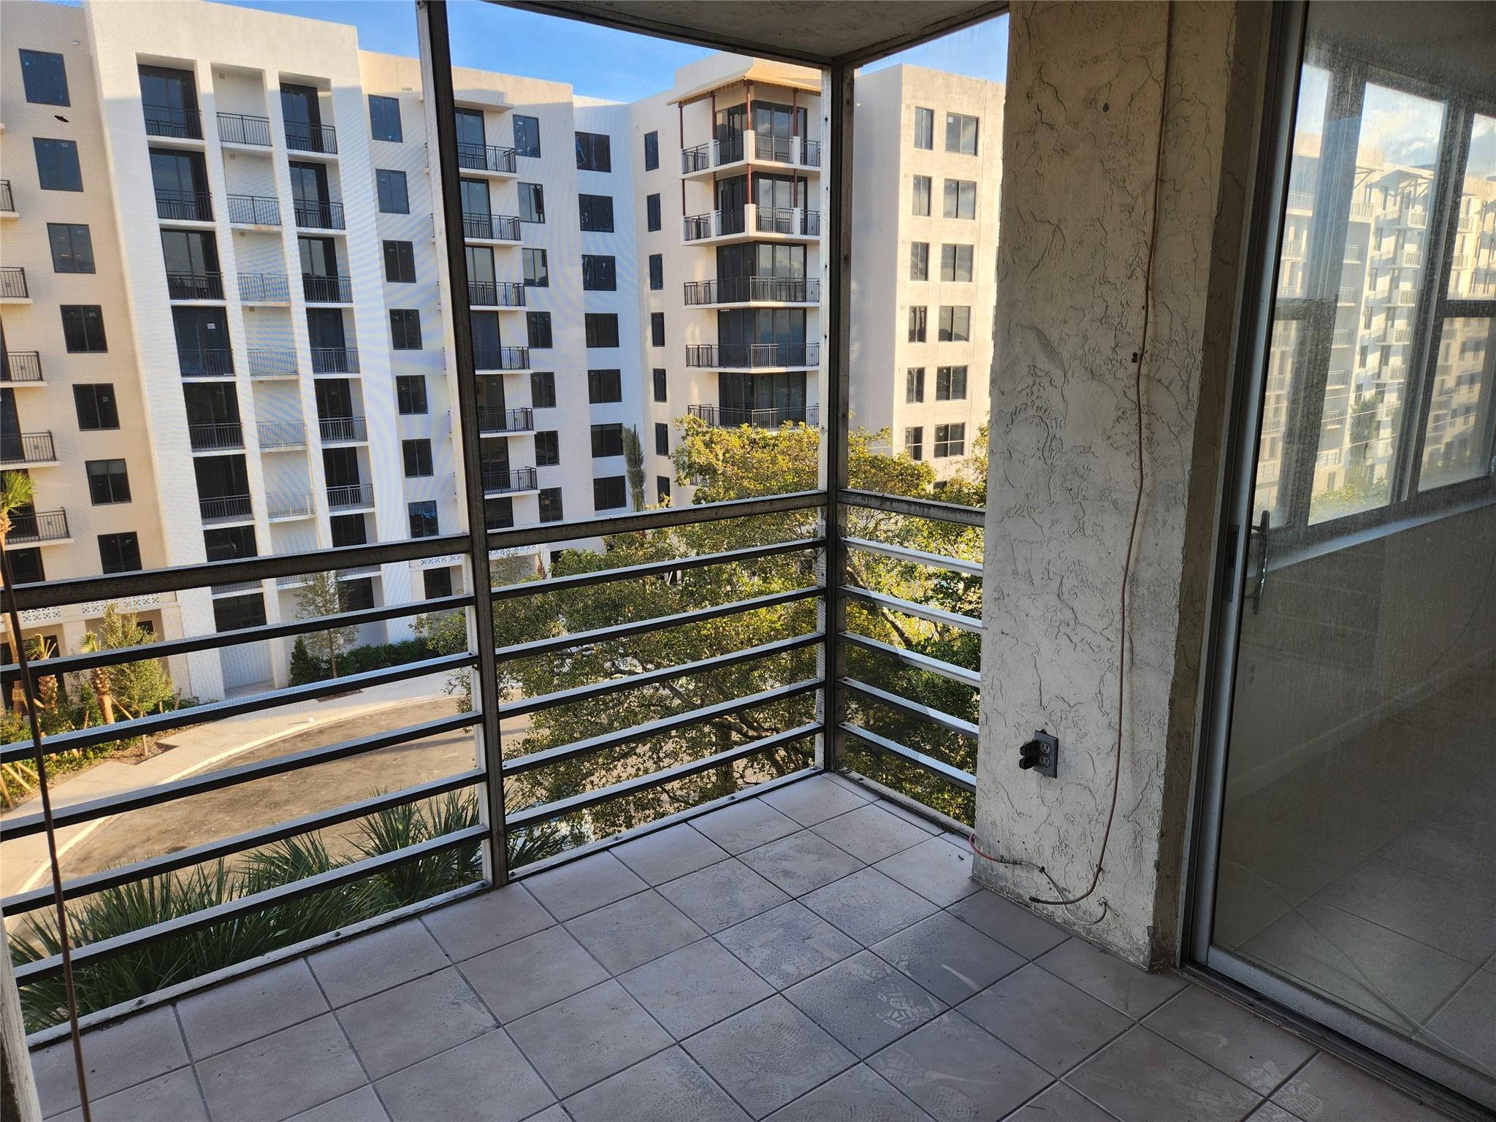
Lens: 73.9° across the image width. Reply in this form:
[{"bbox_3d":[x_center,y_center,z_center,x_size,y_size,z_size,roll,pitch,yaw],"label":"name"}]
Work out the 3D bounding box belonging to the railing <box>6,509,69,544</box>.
[{"bbox_3d":[-28.212,-1.164,37.662,4.173,1.200,1.290,-10,16,-36],"label":"railing"}]

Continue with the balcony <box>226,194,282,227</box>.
[{"bbox_3d":[-20.078,-14.046,40.241,1.861,1.190,1.300,-10,16,-36],"label":"balcony"}]

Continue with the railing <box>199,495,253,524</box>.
[{"bbox_3d":[-21.953,-2.160,41.934,1.980,1.080,0.060,-11,15,-38],"label":"railing"}]

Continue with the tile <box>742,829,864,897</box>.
[{"bbox_3d":[0.170,0.955,3.140,0.303,0.012,0.303,-9,16,-36],"label":"tile"}]

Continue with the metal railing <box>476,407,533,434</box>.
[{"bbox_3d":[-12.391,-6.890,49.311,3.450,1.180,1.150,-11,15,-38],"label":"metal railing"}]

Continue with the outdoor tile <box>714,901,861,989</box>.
[{"bbox_3d":[0.111,1.056,2.744,0.302,0.010,0.302,-10,16,-36],"label":"outdoor tile"}]

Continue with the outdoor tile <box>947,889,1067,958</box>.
[{"bbox_3d":[0.739,1.026,2.811,0.187,0.011,0.297,-10,15,-36],"label":"outdoor tile"}]

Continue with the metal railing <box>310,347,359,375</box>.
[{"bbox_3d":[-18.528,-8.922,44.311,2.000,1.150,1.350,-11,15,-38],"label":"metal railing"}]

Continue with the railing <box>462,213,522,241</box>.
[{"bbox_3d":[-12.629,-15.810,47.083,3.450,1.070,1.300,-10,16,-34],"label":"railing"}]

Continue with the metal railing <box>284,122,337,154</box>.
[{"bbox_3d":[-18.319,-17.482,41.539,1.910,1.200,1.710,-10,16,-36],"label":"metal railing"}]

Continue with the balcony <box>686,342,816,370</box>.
[{"bbox_3d":[0.690,-10.160,49.023,5.310,1.080,5.310,-10,16,-36],"label":"balcony"}]

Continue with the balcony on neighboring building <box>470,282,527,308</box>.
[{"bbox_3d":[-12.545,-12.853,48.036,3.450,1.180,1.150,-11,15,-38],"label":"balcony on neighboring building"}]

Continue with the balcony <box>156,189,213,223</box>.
[{"bbox_3d":[-22.148,-13.958,39.158,1.984,1.070,0.070,-10,16,-34],"label":"balcony"}]

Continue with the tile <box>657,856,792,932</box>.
[{"bbox_3d":[-0.074,0.996,2.961,0.303,0.012,0.303,-9,16,-36],"label":"tile"}]

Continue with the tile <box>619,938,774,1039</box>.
[{"bbox_3d":[-0.134,1.089,2.541,0.303,0.010,0.303,-9,16,-36],"label":"tile"}]

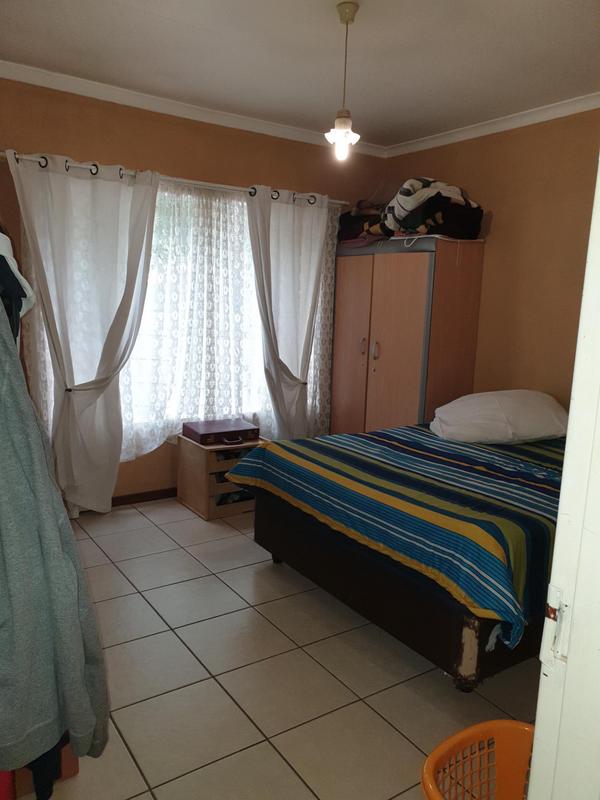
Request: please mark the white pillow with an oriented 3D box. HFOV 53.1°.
[{"bbox_3d":[1.266,0.101,3.883,0.533,0.221,0.652,-4,11,-34],"label":"white pillow"}]

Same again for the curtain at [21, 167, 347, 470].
[{"bbox_3d":[-0.681,-0.530,4.298,2.330,1.864,0.103,-4,11,-34],"label":"curtain"}]

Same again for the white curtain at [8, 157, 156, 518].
[{"bbox_3d":[-1.316,-0.325,3.782,0.861,2.184,0.138,-4,11,-34],"label":"white curtain"}]

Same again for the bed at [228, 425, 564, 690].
[{"bbox_3d":[0.954,0.606,3.261,1.908,0.667,1.572,-4,11,-34],"label":"bed"}]

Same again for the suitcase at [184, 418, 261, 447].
[{"bbox_3d":[-0.543,0.214,4.145,0.423,0.111,0.328,-4,11,-34],"label":"suitcase"}]

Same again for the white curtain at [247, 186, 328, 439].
[{"bbox_3d":[-0.107,-0.420,4.609,0.691,2.212,0.138,-4,11,-34],"label":"white curtain"}]

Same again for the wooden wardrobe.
[{"bbox_3d":[0.777,-0.241,4.701,0.494,1.896,1.067,-4,11,-34],"label":"wooden wardrobe"}]

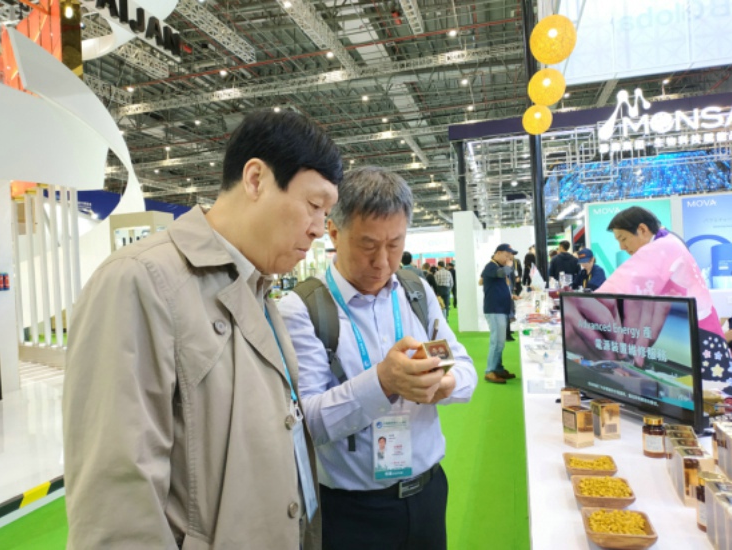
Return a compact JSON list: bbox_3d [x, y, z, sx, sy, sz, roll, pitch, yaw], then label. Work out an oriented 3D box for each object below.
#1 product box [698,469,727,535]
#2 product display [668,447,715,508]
[{"bbox_3d":[0.576,0.378,0.842,0.045,0.085,0.045,-4,-1,37],"label":"product box"},{"bbox_3d":[0.609,0.375,0.940,0.049,0.089,0.049,-4,-1,17],"label":"product display"}]

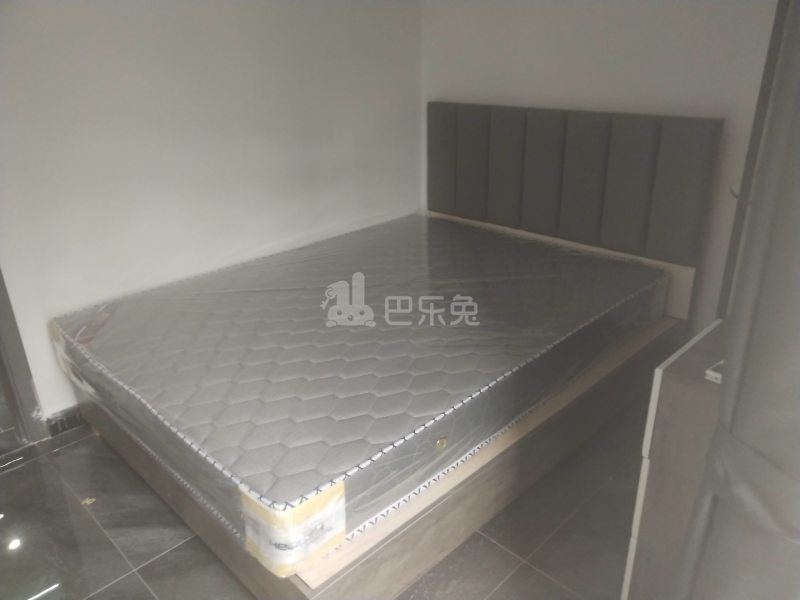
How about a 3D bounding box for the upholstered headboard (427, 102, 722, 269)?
[{"bbox_3d":[0.692,-0.593,3.238,1.482,0.593,0.070,20,32,40],"label":"upholstered headboard"}]

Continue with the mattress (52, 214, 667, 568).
[{"bbox_3d":[-0.094,0.093,2.822,2.000,0.215,1.500,-23,32,-39],"label":"mattress"}]

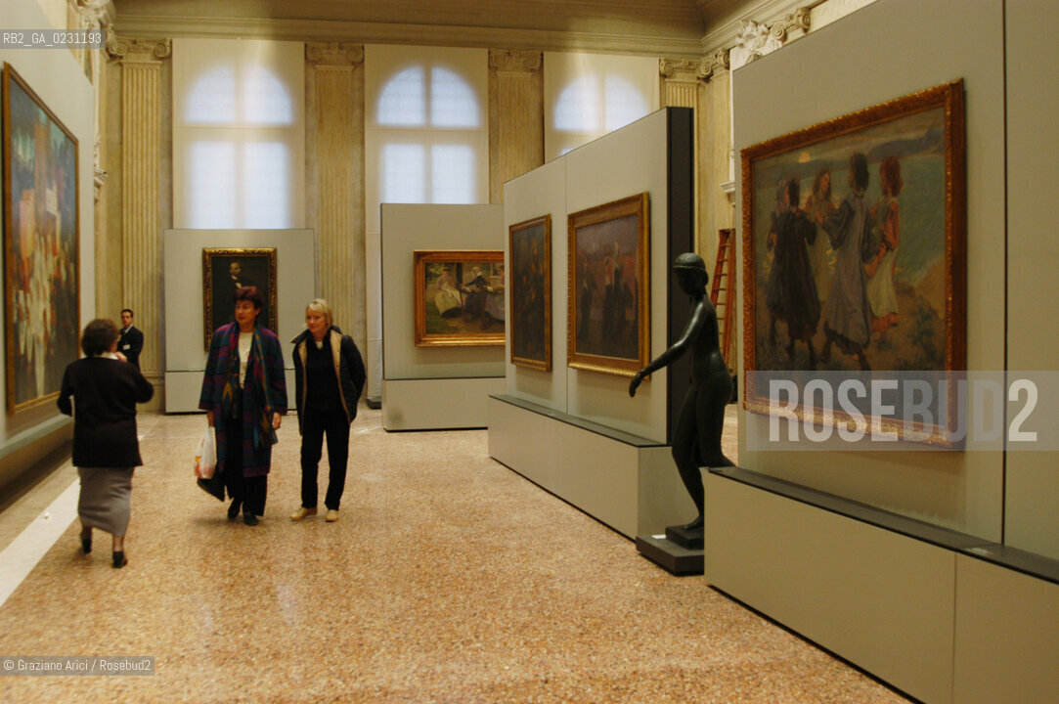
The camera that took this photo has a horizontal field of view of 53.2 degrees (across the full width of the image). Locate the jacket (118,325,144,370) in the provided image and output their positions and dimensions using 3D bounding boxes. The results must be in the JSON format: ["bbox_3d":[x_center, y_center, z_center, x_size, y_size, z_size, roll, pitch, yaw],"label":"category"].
[{"bbox_3d":[-5.164,0.014,13.714,0.470,0.750,0.280,1,2,25],"label":"jacket"}]

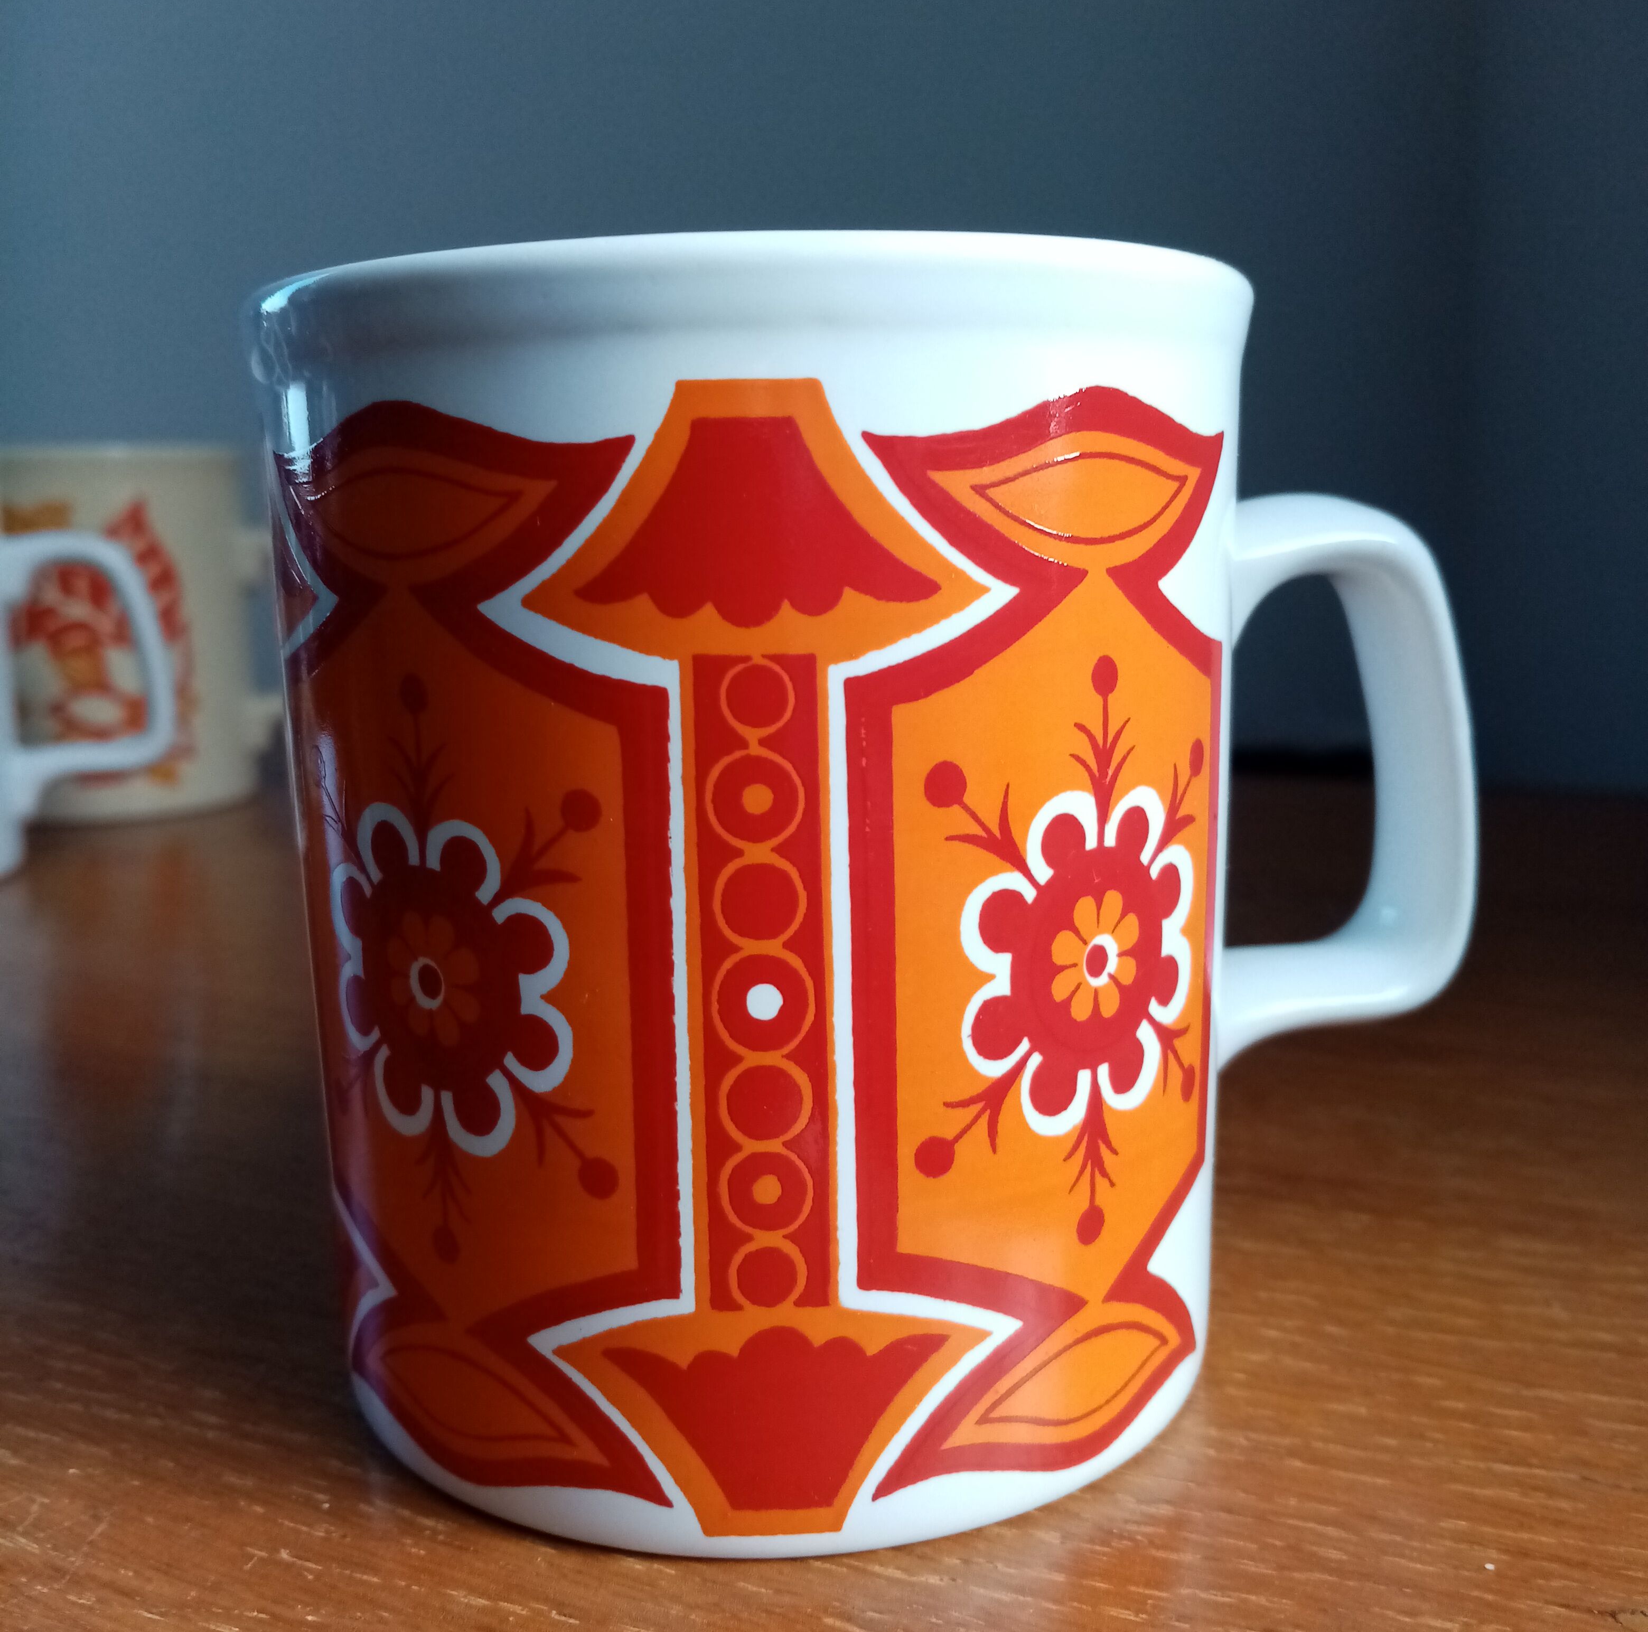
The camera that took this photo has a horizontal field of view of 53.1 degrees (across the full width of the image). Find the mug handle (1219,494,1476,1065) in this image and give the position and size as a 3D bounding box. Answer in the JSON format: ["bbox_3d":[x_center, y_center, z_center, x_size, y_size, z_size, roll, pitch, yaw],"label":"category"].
[{"bbox_3d":[0.046,-0.003,0.149,0.025,0.052,0.015,-2,11,-4],"label":"mug handle"}]

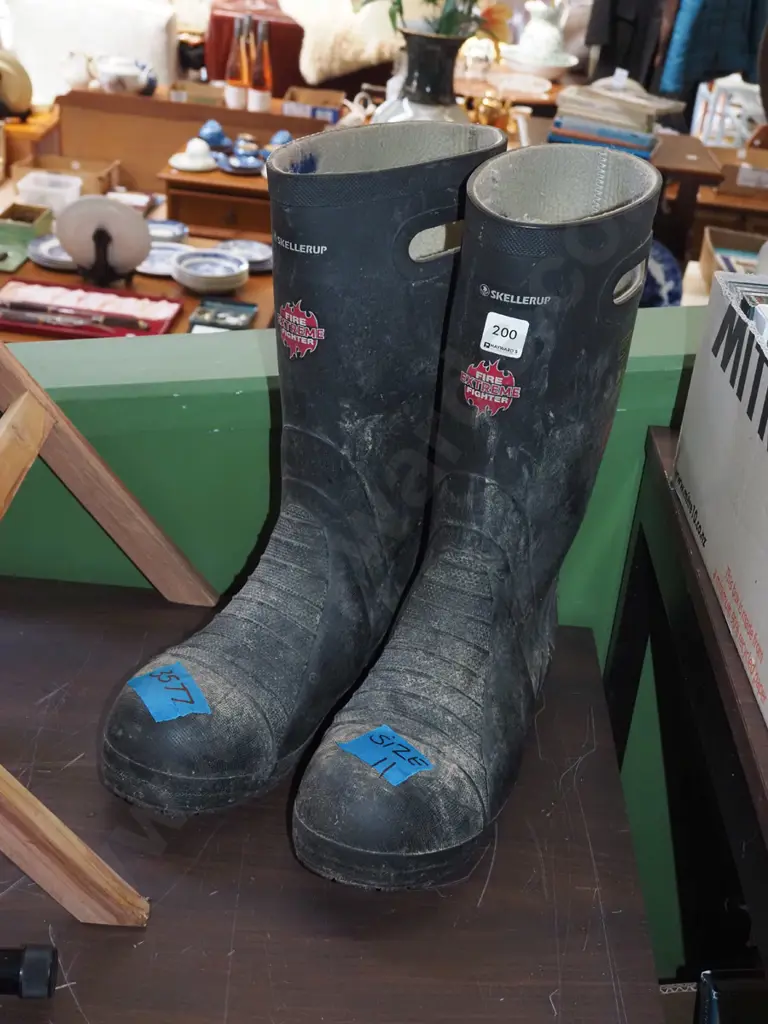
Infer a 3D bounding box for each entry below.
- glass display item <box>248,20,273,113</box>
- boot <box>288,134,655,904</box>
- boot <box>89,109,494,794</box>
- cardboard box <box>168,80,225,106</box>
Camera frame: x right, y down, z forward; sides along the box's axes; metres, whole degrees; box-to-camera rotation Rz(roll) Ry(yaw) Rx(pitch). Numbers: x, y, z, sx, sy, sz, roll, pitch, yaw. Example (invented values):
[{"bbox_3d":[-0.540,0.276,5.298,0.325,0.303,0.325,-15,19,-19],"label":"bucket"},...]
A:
[{"bbox_3d":[-0.430,-1.562,4.556,0.082,0.299,0.082,5,28,0],"label":"glass display item"},{"bbox_3d":[0.062,0.000,0.869,0.124,0.420,0.322,17,29,21],"label":"boot"},{"bbox_3d":[-0.064,-0.035,0.916,0.124,0.420,0.322,23,32,32],"label":"boot"},{"bbox_3d":[-0.656,-1.505,4.690,0.187,0.045,0.165,6,28,2],"label":"cardboard box"}]

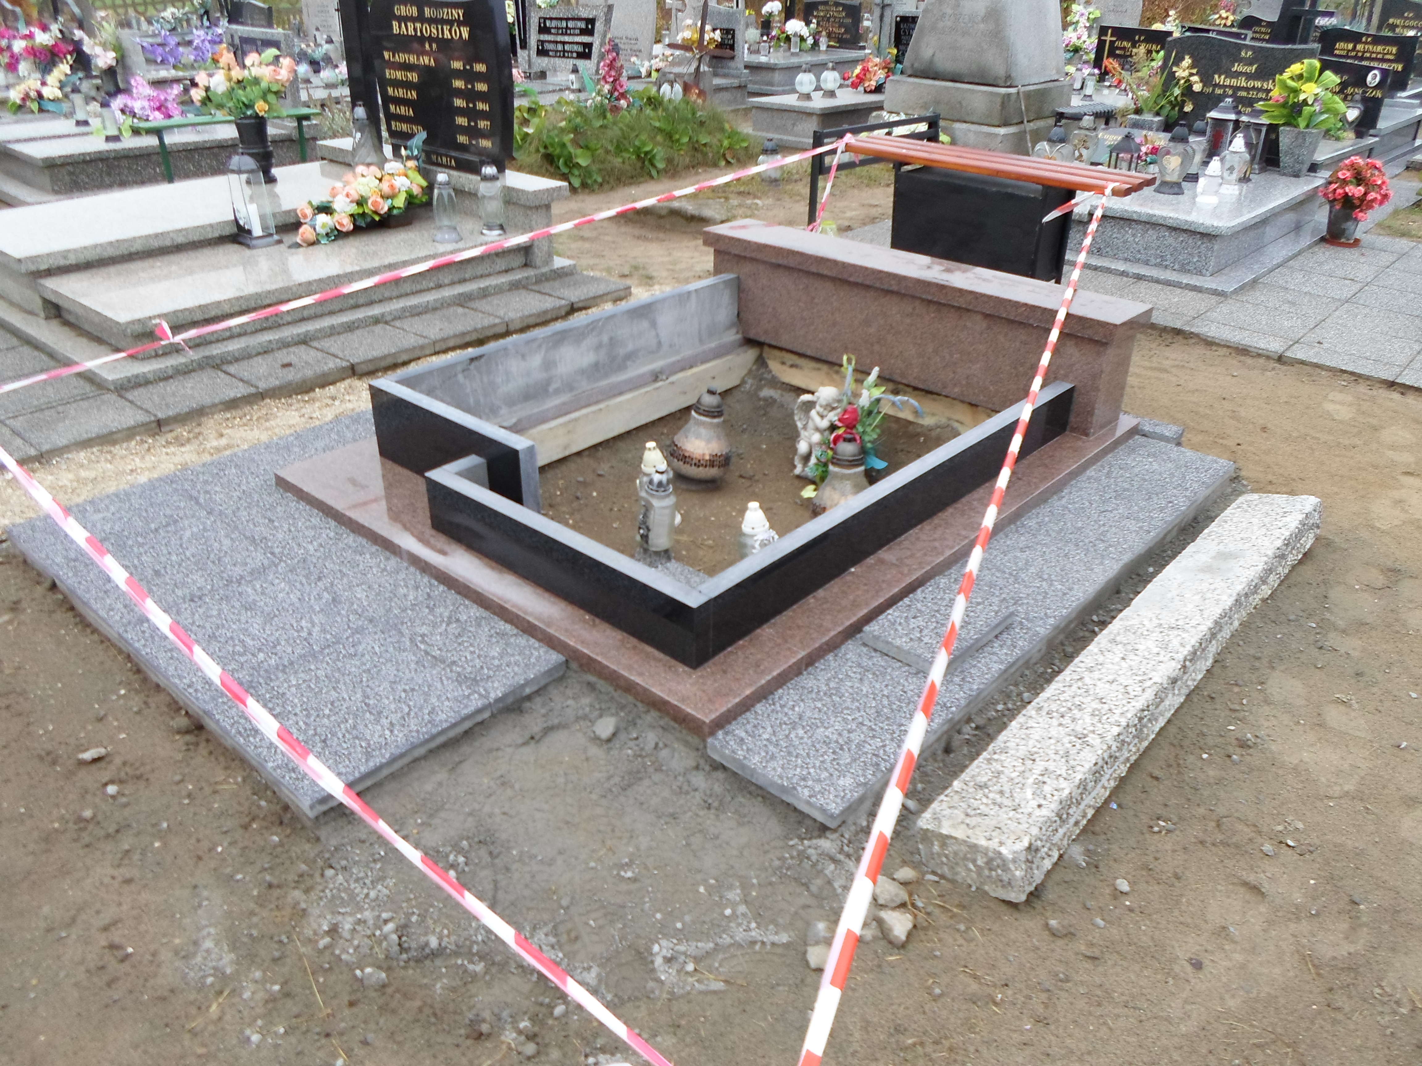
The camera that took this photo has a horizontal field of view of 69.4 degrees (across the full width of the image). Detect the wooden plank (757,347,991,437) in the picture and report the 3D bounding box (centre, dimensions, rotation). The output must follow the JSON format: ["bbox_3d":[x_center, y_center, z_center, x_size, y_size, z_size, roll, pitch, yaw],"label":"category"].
[{"bbox_3d":[0.614,-0.488,3.636,1.110,0.130,0.040,24,36,35],"label":"wooden plank"}]

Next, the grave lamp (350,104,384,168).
[{"bbox_3d":[-1.784,-2.021,5.321,0.185,0.360,0.185,-8,30,-16],"label":"grave lamp"}]

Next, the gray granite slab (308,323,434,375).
[{"bbox_3d":[-1.316,-0.710,3.958,0.360,0.050,0.355,23,36,36],"label":"gray granite slab"}]

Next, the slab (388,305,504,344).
[{"bbox_3d":[-1.081,-0.833,4.181,0.350,0.050,0.347,24,37,35],"label":"slab"}]

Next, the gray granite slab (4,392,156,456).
[{"bbox_3d":[-2.080,-0.355,3.408,0.361,0.042,0.361,23,36,37],"label":"gray granite slab"}]

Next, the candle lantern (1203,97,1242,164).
[{"bbox_3d":[3.079,-2.423,6.178,0.170,0.370,0.170,24,37,35],"label":"candle lantern"}]

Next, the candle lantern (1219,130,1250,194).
[{"bbox_3d":[2.891,-2.051,5.660,0.130,0.300,0.110,23,36,37],"label":"candle lantern"}]

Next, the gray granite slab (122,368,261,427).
[{"bbox_3d":[-1.779,-0.459,3.493,0.350,0.050,0.339,24,37,35],"label":"gray granite slab"}]

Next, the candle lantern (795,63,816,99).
[{"bbox_3d":[0.900,-4.311,9.794,0.197,0.316,0.197,3,29,4],"label":"candle lantern"}]

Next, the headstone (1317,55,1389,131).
[{"bbox_3d":[4.596,-3.200,7.502,0.550,0.440,0.090,24,28,35],"label":"headstone"}]

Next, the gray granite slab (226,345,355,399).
[{"bbox_3d":[-1.784,-0.670,4.288,0.400,0.050,0.400,23,36,35],"label":"gray granite slab"}]

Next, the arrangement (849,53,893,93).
[{"bbox_3d":[1.558,-4.358,9.710,0.450,0.360,0.400,23,36,37],"label":"arrangement"}]

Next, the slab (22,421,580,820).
[{"bbox_3d":[-0.908,0.065,2.554,1.491,0.042,1.028,24,36,35],"label":"slab"}]

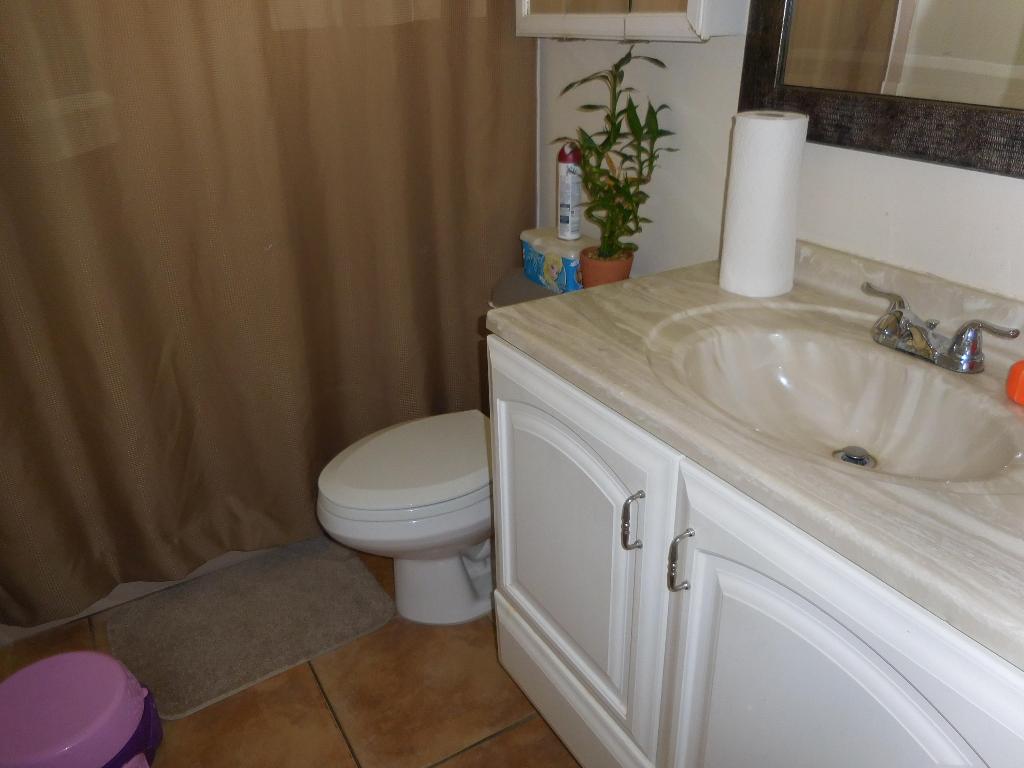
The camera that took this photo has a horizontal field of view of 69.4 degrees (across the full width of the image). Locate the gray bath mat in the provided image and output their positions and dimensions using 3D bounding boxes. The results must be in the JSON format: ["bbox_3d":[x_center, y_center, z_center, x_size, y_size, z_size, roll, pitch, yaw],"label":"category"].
[{"bbox_3d":[-0.605,0.543,1.771,0.565,0.016,0.385,-18,31,-29],"label":"gray bath mat"}]

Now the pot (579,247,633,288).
[{"bbox_3d":[0.206,-0.231,1.606,0.113,0.100,0.113,-1,27,1],"label":"pot"}]

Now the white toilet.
[{"bbox_3d":[-0.062,0.171,1.704,0.755,0.710,0.460,-17,31,-27],"label":"white toilet"}]

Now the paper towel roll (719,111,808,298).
[{"bbox_3d":[0.414,-0.295,1.217,0.118,0.277,0.118,-2,26,1],"label":"paper towel roll"}]

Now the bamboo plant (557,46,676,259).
[{"bbox_3d":[0.208,-0.452,1.482,0.210,0.409,0.210,-1,27,1],"label":"bamboo plant"}]

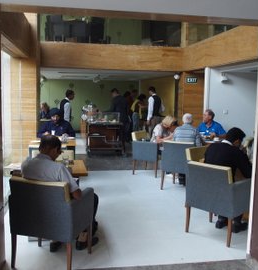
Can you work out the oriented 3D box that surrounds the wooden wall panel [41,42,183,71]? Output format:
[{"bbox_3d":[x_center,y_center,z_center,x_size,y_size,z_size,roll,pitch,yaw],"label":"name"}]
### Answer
[{"bbox_3d":[-0.305,-1.617,7.616,2.984,0.522,0.160,0,6,-8],"label":"wooden wall panel"}]

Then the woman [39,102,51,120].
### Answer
[{"bbox_3d":[-2.727,-0.357,11.421,0.500,1.240,0.720,4,7,27],"label":"woman"}]

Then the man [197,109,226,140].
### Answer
[{"bbox_3d":[1.508,0.183,6.975,0.550,1.310,0.820,3,7,24],"label":"man"}]

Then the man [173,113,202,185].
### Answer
[{"bbox_3d":[1.006,0.270,6.230,0.540,1.280,0.820,4,7,30],"label":"man"}]

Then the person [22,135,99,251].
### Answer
[{"bbox_3d":[-0.668,0.567,3.559,0.560,1.200,0.880,2,6,15],"label":"person"}]

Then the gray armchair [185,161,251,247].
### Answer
[{"bbox_3d":[1.039,0.723,4.116,0.580,0.820,0.590,-5,8,-43],"label":"gray armchair"}]

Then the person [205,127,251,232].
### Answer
[{"bbox_3d":[1.223,0.519,4.280,0.760,1.200,0.540,-5,9,-43],"label":"person"}]

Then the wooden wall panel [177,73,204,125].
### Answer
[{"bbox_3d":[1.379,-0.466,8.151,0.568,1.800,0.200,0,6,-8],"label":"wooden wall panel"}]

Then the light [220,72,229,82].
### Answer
[{"bbox_3d":[2.252,-1.359,8.600,0.190,0.260,0.190,3,6,17],"label":"light"}]

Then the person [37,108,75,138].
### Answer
[{"bbox_3d":[-1.273,0.190,6.557,0.620,1.310,0.820,0,6,-10],"label":"person"}]

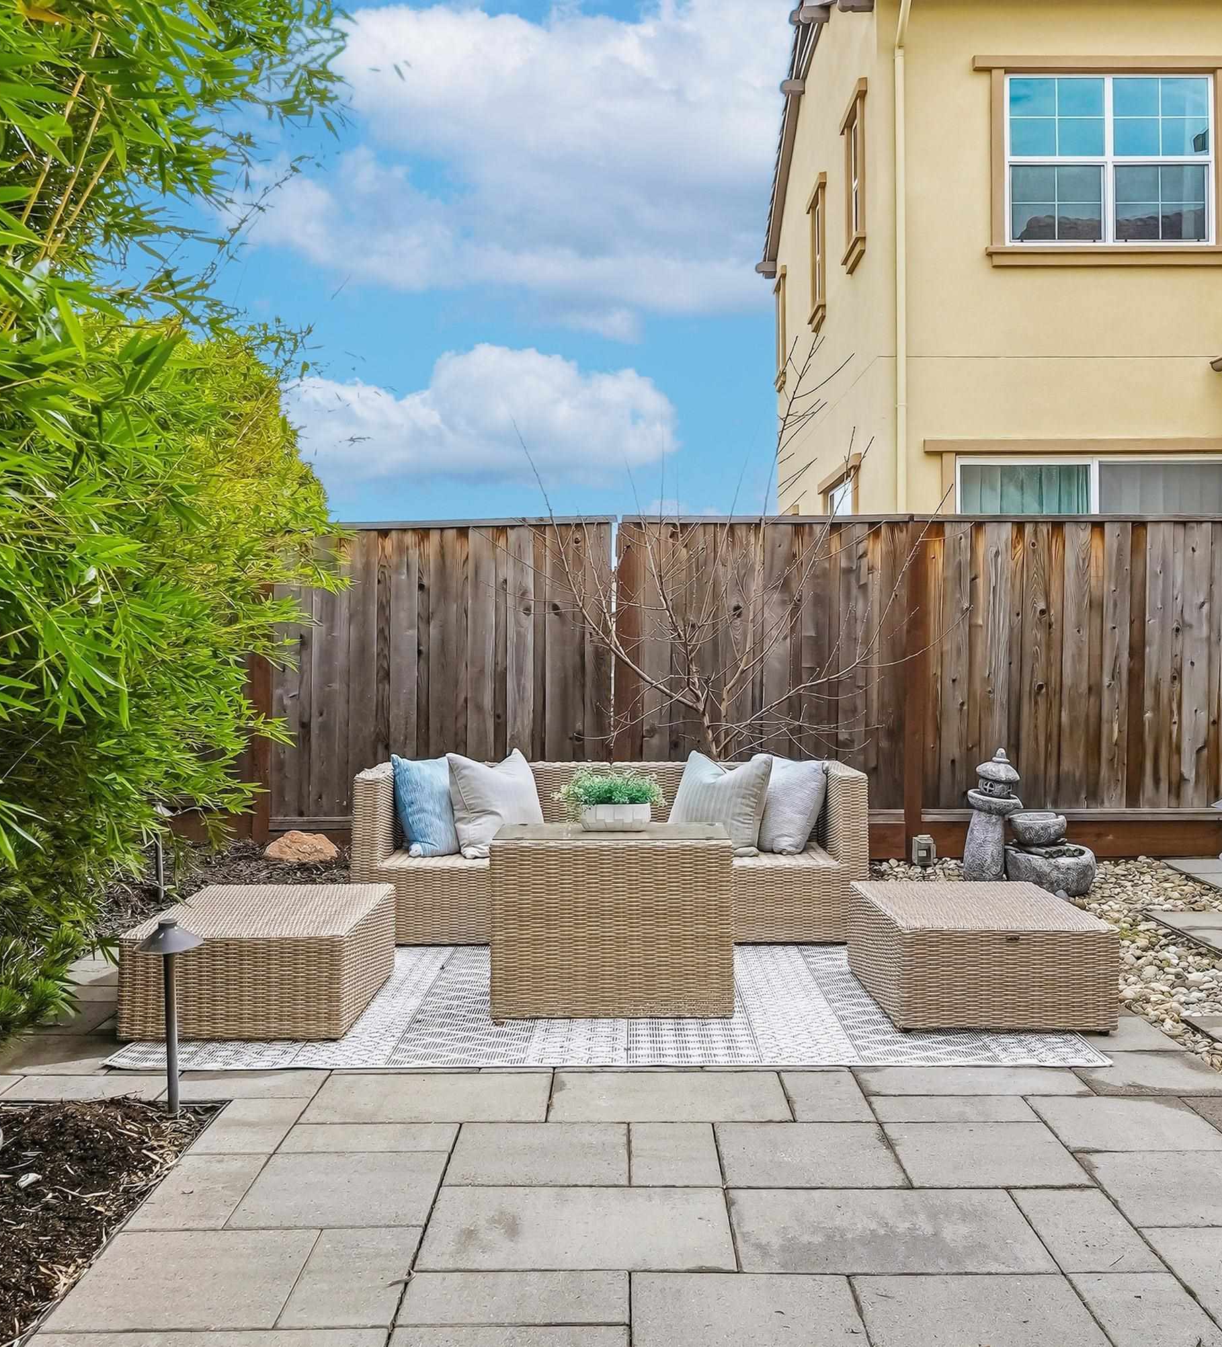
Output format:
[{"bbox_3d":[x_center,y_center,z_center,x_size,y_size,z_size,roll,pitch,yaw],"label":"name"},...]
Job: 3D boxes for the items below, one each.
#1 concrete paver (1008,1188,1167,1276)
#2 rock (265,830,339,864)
[{"bbox_3d":[0.957,1.151,2.727,0.200,0.055,0.394,0,1,1],"label":"concrete paver"},{"bbox_3d":[-1.680,0.922,7.331,0.382,0.154,0.268,0,1,0],"label":"rock"}]

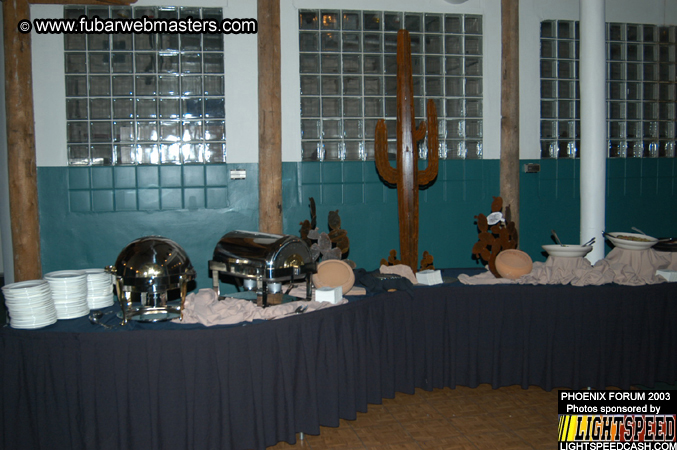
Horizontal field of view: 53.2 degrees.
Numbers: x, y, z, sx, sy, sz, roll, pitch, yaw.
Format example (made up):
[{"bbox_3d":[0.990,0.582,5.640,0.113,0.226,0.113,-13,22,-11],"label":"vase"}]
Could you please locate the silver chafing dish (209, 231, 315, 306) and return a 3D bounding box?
[{"bbox_3d":[-0.505,0.268,4.427,0.420,0.440,0.600,-6,7,-43],"label":"silver chafing dish"}]

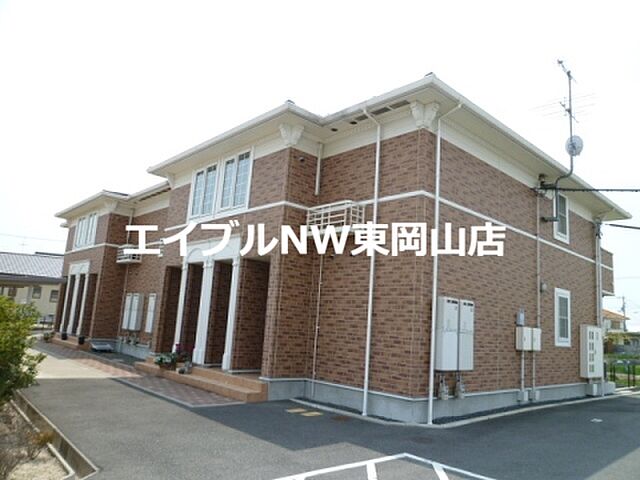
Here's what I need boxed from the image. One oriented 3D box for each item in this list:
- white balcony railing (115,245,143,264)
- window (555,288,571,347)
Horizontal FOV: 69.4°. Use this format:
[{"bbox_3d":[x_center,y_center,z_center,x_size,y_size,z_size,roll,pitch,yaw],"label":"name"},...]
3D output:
[{"bbox_3d":[-7.219,0.569,17.522,0.450,0.650,1.320,13,-13,-41],"label":"white balcony railing"},{"bbox_3d":[6.383,2.036,12.129,1.100,1.499,0.117,14,-14,-41],"label":"window"}]

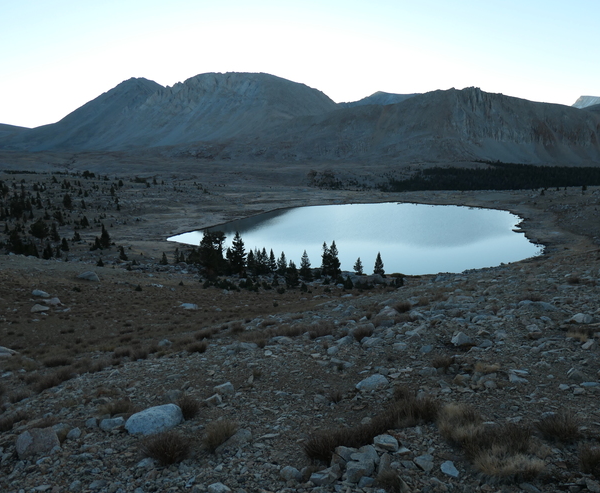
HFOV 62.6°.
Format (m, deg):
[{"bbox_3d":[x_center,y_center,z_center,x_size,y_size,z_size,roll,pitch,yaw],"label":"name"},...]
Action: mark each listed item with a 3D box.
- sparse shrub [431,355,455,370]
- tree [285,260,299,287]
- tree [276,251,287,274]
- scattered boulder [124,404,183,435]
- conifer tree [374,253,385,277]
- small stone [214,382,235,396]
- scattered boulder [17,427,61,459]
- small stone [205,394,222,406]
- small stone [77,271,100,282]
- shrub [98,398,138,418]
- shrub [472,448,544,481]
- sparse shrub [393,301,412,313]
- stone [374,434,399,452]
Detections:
[{"bbox_3d":[1.705,1.388,5.900,0.290,0.180,0.270,3,11,17],"label":"sparse shrub"},{"bbox_3d":[-1.164,3.875,70.000,2.000,3.700,2.000,0,10,-1],"label":"tree"},{"bbox_3d":[-4.164,3.601,111.000,2.200,5.500,2.200,0,11,0],"label":"tree"},{"bbox_3d":[-1.719,2.029,5.786,0.660,0.304,0.442,0,11,0],"label":"scattered boulder"},{"bbox_3d":[18.053,4.088,112.000,2.300,5.500,2.300,0,11,0],"label":"conifer tree"},{"bbox_3d":[-1.124,2.129,7.342,0.289,0.199,0.223,0,11,0],"label":"small stone"},{"bbox_3d":[-2.794,2.105,5.269,0.456,0.308,0.329,0,11,0],"label":"scattered boulder"},{"bbox_3d":[-1.186,2.111,6.762,0.239,0.154,0.185,0,11,0],"label":"small stone"},{"bbox_3d":[-23.586,3.345,55.000,2.600,1.250,1.900,0,11,0],"label":"small stone"},{"bbox_3d":[-2.473,2.207,6.719,0.520,0.230,0.400,0,11,0],"label":"shrub"},{"bbox_3d":[1.480,1.547,3.500,0.500,0.190,0.300,0,11,0],"label":"shrub"},{"bbox_3d":[2.494,1.460,12.000,0.480,0.280,0.420,0,11,0],"label":"sparse shrub"},{"bbox_3d":[0.759,1.748,4.376,0.224,0.149,0.173,0,11,0],"label":"stone"}]

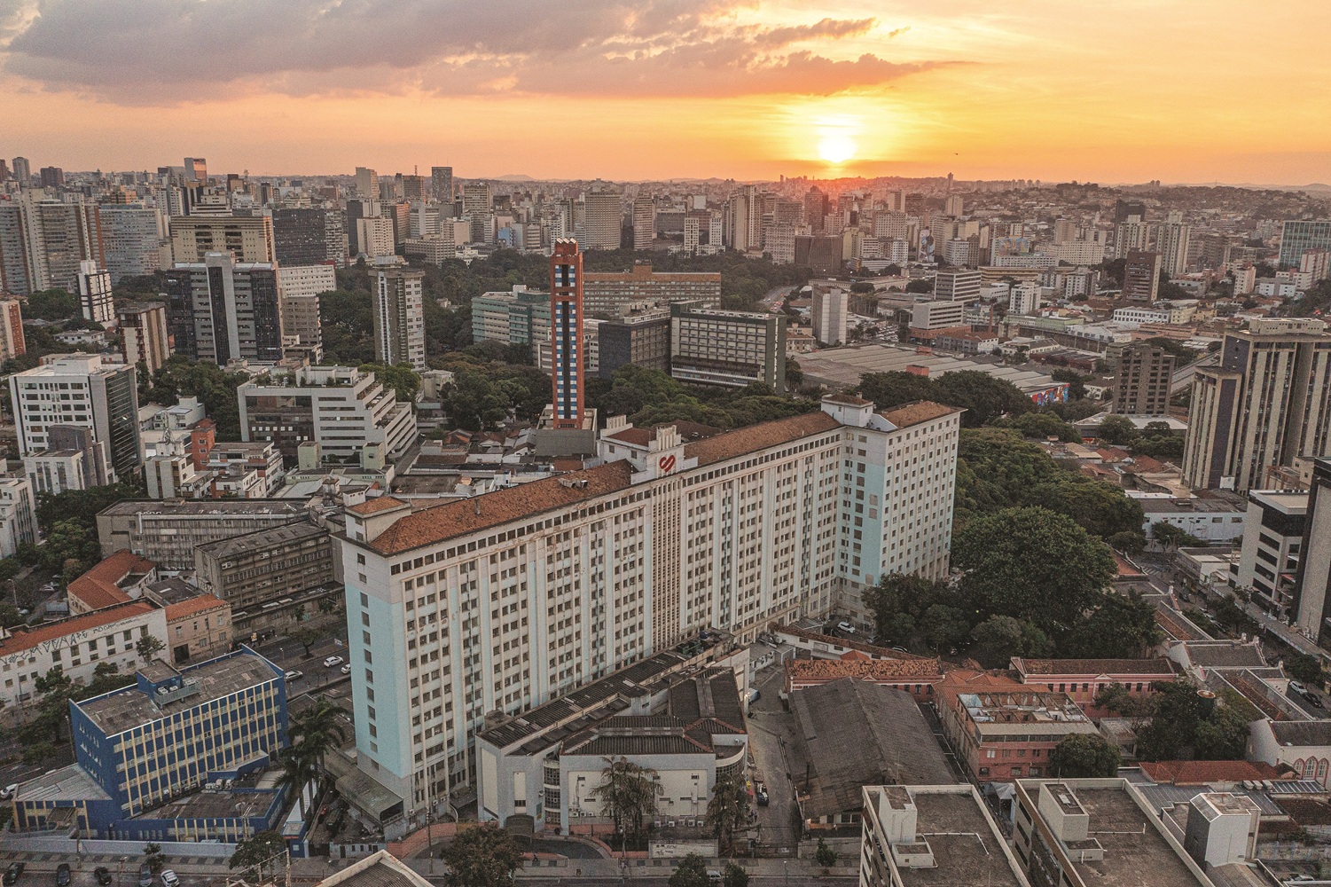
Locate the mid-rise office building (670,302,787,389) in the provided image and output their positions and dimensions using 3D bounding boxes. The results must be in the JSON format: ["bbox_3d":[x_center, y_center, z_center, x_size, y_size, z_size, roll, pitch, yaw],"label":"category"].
[{"bbox_3d":[29.538,-43.811,490.944,49.100,38.500,19.000,9,16,31],"label":"mid-rise office building"}]

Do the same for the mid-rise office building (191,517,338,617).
[{"bbox_3d":[-101.380,32.710,263.150,12.900,18.030,29.000,14,19,43],"label":"mid-rise office building"}]

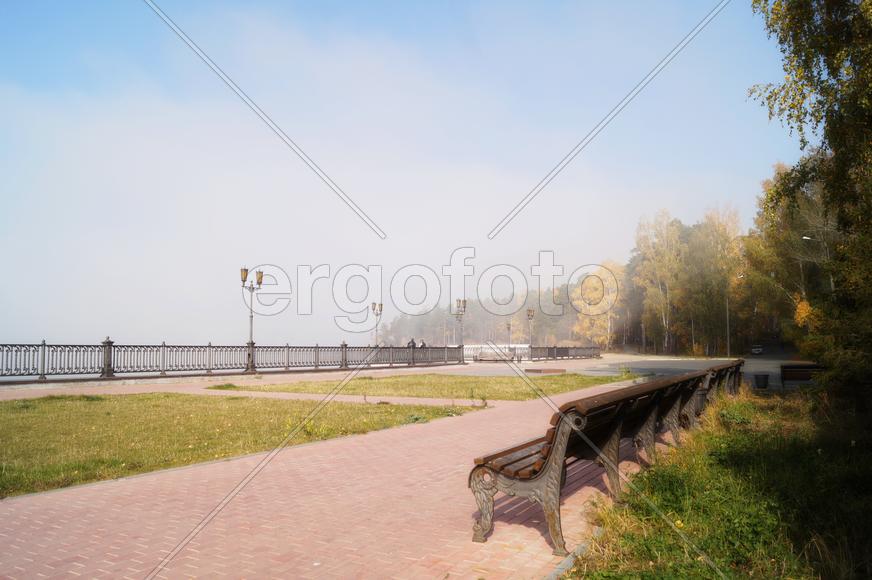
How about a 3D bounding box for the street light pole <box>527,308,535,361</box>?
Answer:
[{"bbox_3d":[9.105,4.282,62.724,0.450,4.981,1.150,-3,-6,30],"label":"street light pole"}]

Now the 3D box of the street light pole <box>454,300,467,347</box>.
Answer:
[{"bbox_3d":[1.964,3.030,48.431,0.450,4.720,1.220,-3,-6,32],"label":"street light pole"}]

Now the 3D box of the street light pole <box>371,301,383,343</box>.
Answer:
[{"bbox_3d":[-4.665,3.349,51.993,0.450,4.720,1.220,-3,-6,32],"label":"street light pole"}]

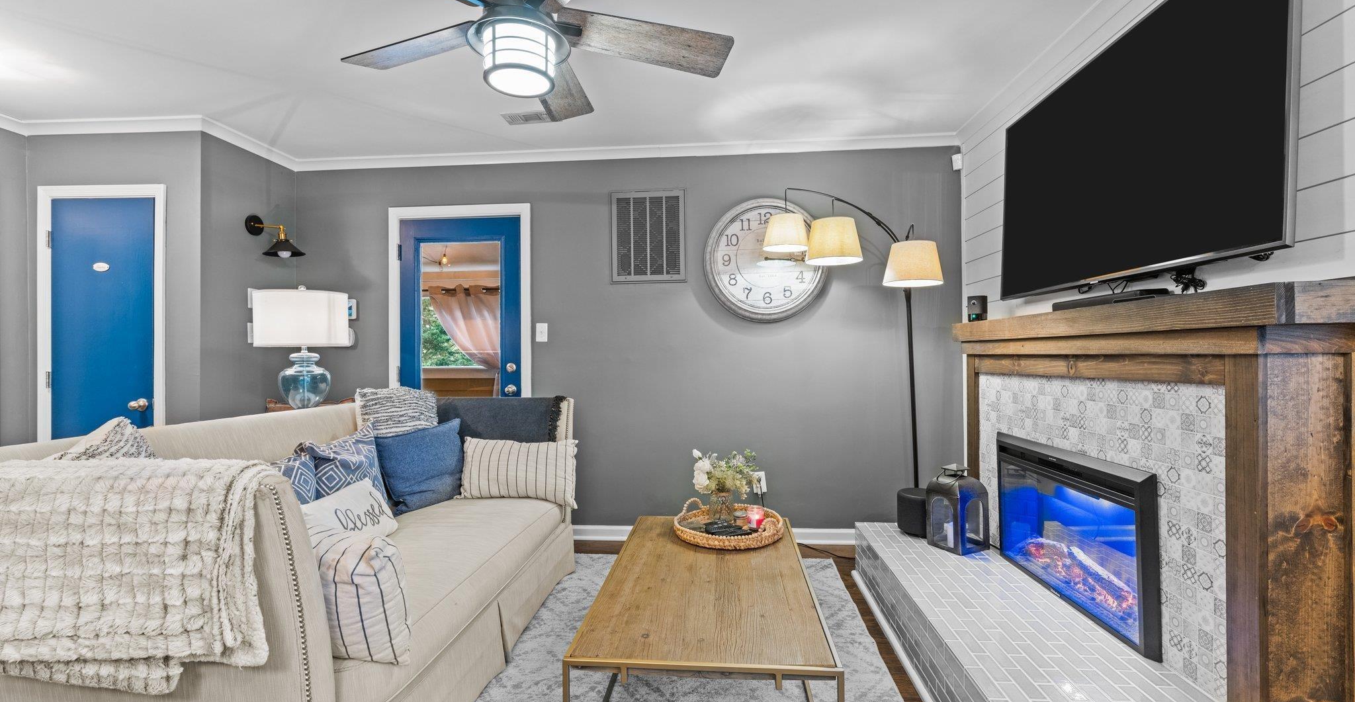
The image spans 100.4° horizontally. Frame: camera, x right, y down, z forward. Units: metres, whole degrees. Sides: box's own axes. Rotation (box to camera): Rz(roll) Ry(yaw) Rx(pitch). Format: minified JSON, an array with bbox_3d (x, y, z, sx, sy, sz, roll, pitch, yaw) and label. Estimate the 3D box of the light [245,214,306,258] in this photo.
[{"bbox_3d":[-2.413,-0.698,3.399,0.294,0.258,0.214,0,0,5],"label":"light"}]

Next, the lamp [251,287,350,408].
[{"bbox_3d":[-2.097,0.009,3.150,0.440,0.720,0.440,0,0,5],"label":"lamp"}]

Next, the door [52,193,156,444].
[{"bbox_3d":[-3.166,0.174,3.133,0.618,2.030,0.040,0,0,3],"label":"door"}]

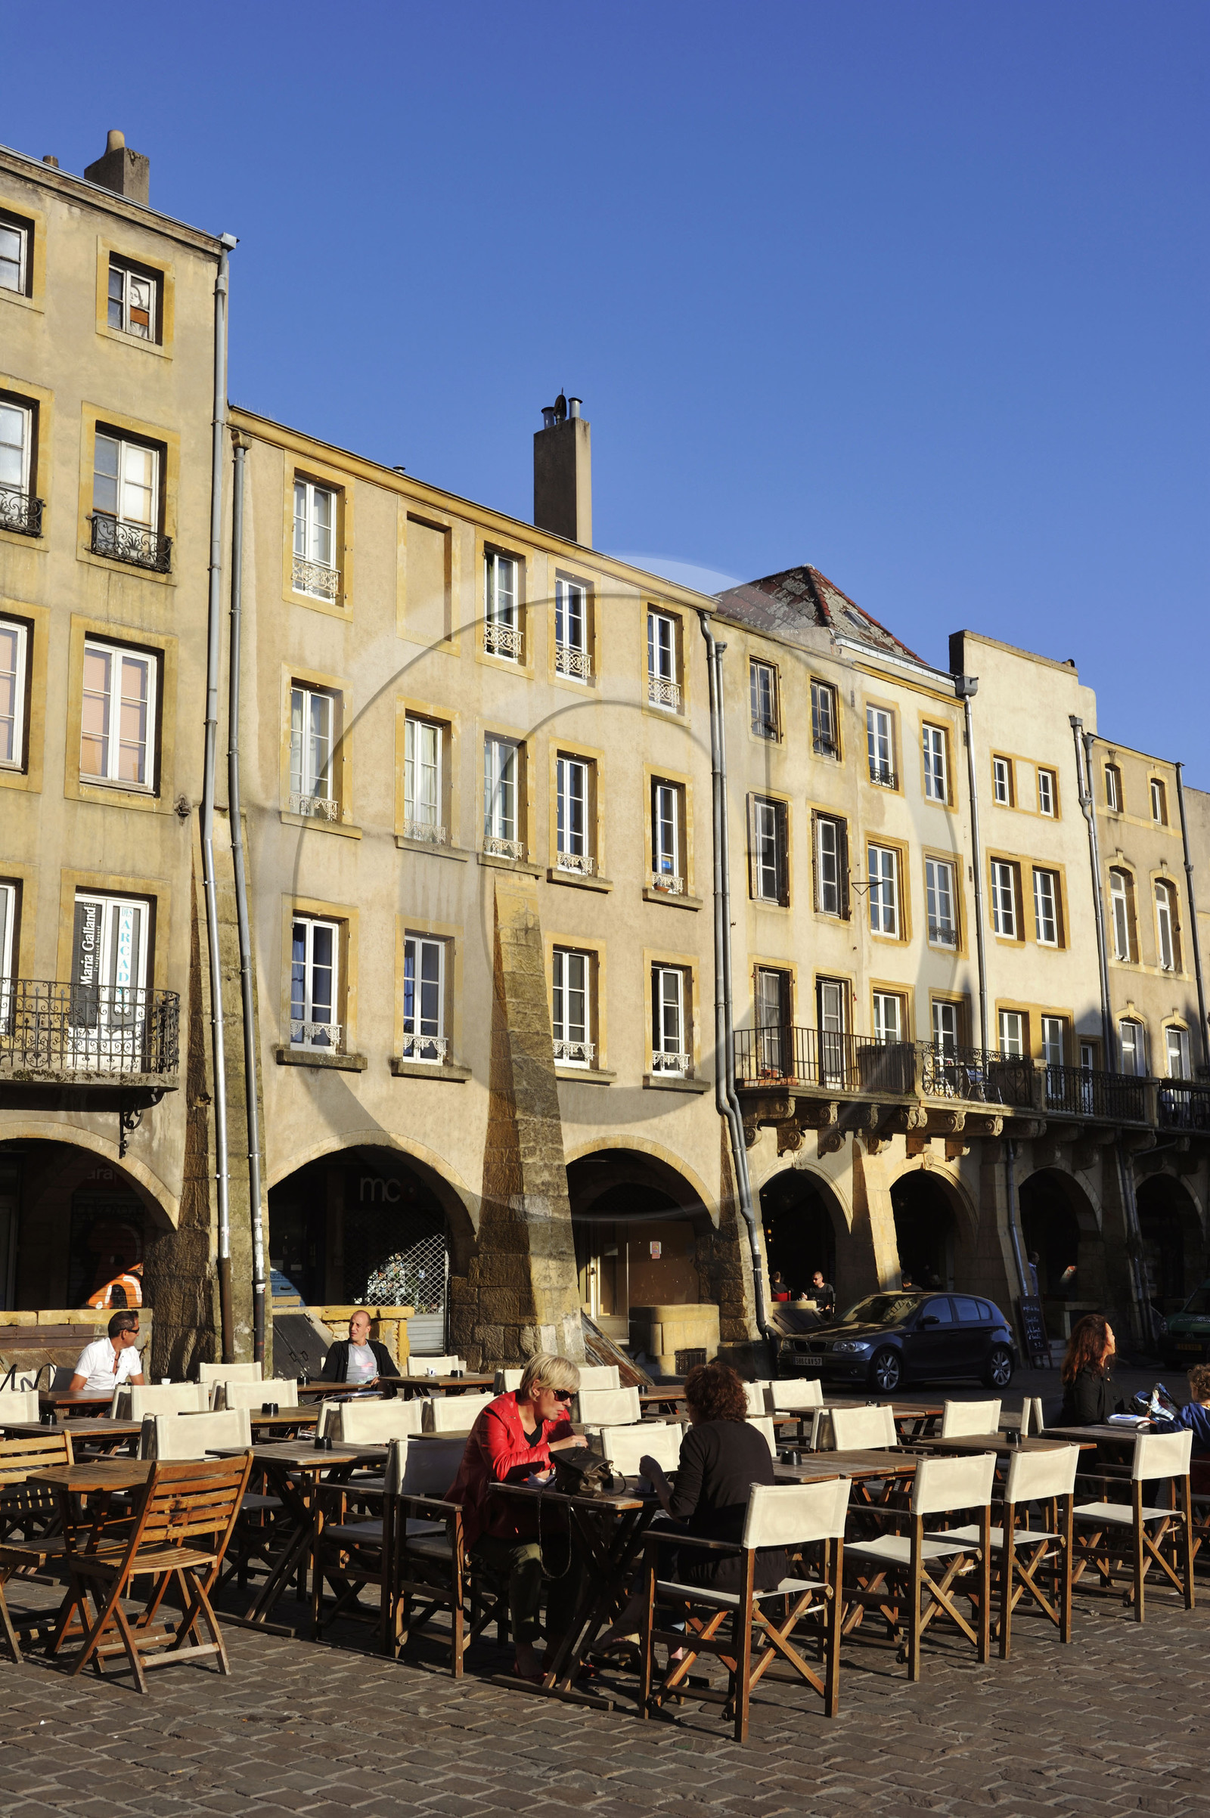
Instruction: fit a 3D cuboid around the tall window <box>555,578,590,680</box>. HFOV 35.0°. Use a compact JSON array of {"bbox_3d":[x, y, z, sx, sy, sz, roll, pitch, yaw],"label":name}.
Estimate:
[{"bbox_3d":[-0.530,-4.563,31.220,0.180,1.541,0.863,-10,-14,42],"label":"tall window"}]

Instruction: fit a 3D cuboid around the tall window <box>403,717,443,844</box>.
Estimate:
[{"bbox_3d":[-2.681,-1.903,28.304,0.180,1.772,0.871,-10,-14,42],"label":"tall window"}]

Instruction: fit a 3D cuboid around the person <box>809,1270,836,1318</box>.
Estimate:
[{"bbox_3d":[3.882,7.226,34.770,0.500,1.320,0.800,-11,-15,43],"label":"person"}]

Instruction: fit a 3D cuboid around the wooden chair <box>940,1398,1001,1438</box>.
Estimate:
[{"bbox_3d":[2.117,3.539,12.103,0.560,0.870,0.540,9,-14,-41],"label":"wooden chair"}]

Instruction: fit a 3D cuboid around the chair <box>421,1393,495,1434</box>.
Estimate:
[{"bbox_3d":[-0.651,3.285,11.129,0.500,0.870,0.570,-11,-15,42],"label":"chair"}]

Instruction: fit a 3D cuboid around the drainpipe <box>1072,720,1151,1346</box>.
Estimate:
[{"bbox_3d":[10.999,2.340,41.726,0.500,13.600,0.600,10,-15,-43],"label":"drainpipe"}]

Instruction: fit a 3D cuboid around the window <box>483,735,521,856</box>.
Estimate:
[{"bbox_3d":[-1.582,-1.732,29.490,0.180,1.794,0.821,-10,-14,42],"label":"window"}]

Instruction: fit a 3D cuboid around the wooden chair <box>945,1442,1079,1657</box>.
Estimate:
[{"bbox_3d":[1.723,2.818,8.516,0.550,0.860,0.580,10,-15,-43],"label":"wooden chair"}]

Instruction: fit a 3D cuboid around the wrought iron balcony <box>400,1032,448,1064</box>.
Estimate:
[{"bbox_3d":[-2.443,1.874,25.916,0.100,0.360,0.860,-11,-15,42],"label":"wrought iron balcony"}]

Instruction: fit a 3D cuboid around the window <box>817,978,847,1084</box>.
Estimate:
[{"bbox_3d":[4.255,2.309,35.825,0.180,2.049,0.958,-10,-15,42],"label":"window"}]

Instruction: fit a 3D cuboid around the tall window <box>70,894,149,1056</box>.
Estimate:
[{"bbox_3d":[-6.314,0.927,24.473,0.180,2.114,1.122,-11,-15,44],"label":"tall window"}]

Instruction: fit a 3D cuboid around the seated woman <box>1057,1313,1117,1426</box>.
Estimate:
[{"bbox_3d":[3.357,3.423,12.741,0.700,1.370,0.500,-2,-11,10],"label":"seated woman"}]

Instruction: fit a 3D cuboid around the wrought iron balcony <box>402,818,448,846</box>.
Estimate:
[{"bbox_3d":[-2.602,-1.113,27.768,0.130,0.278,0.898,-9,-12,40],"label":"wrought iron balcony"}]

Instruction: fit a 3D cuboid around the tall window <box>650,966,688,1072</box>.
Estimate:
[{"bbox_3d":[1.083,1.827,31.738,0.180,1.718,0.958,-10,-14,42],"label":"tall window"}]

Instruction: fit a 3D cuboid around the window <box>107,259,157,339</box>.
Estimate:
[{"bbox_3d":[-6.346,-8.213,25.832,0.200,1.070,0.830,-11,-15,43],"label":"window"}]

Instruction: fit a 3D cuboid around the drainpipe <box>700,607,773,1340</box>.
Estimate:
[{"bbox_3d":[2.235,0.956,32.366,0.850,12.470,0.450,-9,-12,40],"label":"drainpipe"}]

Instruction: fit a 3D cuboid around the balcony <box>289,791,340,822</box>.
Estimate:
[{"bbox_3d":[-3.959,-1.395,26.206,0.130,0.279,0.879,-9,-12,40],"label":"balcony"}]

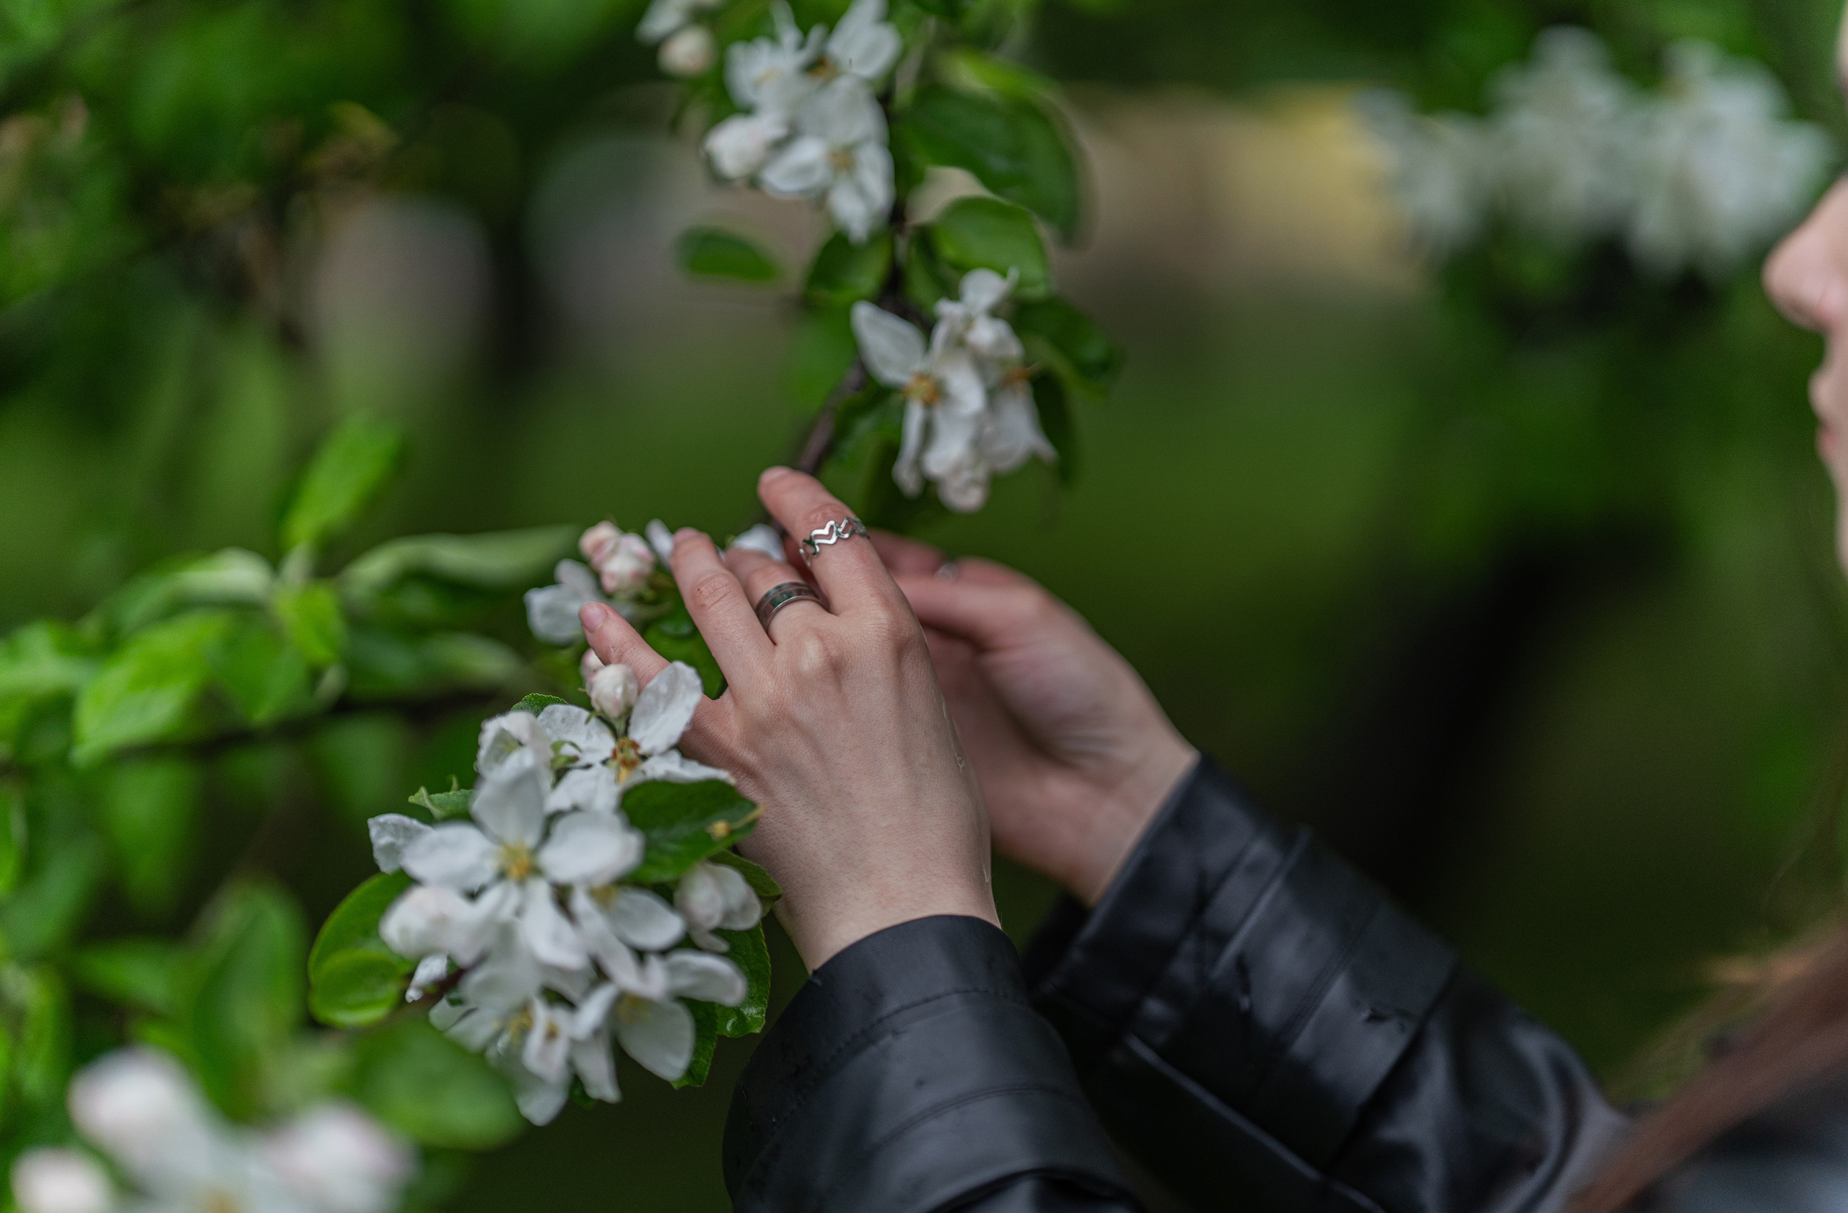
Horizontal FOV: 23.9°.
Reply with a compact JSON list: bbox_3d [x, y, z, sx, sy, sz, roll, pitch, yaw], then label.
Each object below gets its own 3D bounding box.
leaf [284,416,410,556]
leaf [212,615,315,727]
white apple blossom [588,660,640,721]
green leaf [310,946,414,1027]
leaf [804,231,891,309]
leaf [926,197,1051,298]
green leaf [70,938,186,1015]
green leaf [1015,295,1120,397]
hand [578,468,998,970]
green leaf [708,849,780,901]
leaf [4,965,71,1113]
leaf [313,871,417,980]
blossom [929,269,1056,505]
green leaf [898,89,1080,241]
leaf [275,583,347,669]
[{"bbox_3d":[-0.184,-0.039,1.380,0.025,0.054,0.012,34,-2,35],"label":"leaf"},{"bbox_3d":[-0.197,0.019,1.300,0.031,0.034,0.015,0,6,0],"label":"leaf"},{"bbox_3d":[-0.083,0.022,1.160,0.014,0.017,0.014,-5,6,0],"label":"white apple blossom"},{"bbox_3d":[-0.140,0.094,1.080,0.025,0.020,0.015,0,5,0],"label":"green leaf"},{"bbox_3d":[-0.020,-0.091,1.170,0.024,0.021,0.015,0,5,0],"label":"leaf"},{"bbox_3d":[0.019,-0.105,1.280,0.037,0.030,0.016,0,6,0],"label":"leaf"},{"bbox_3d":[-0.213,0.099,1.170,0.032,0.021,0.018,0,5,0],"label":"green leaf"},{"bbox_3d":[0.043,-0.077,1.285,0.032,0.029,0.018,-1,6,-11],"label":"green leaf"},{"bbox_3d":[-0.038,0.032,1.200,0.085,0.138,0.075,-20,-5,12],"label":"hand"},{"bbox_3d":[-0.046,0.067,1.090,0.019,0.014,0.014,0,5,0],"label":"green leaf"},{"bbox_3d":[-0.236,0.115,1.160,0.018,0.040,0.018,0,5,0],"label":"leaf"},{"bbox_3d":[-0.140,0.080,1.090,0.027,0.027,0.016,0,5,0],"label":"leaf"},{"bbox_3d":[0.018,-0.059,1.175,0.035,0.064,0.035,0,5,0],"label":"blossom"},{"bbox_3d":[0.019,-0.128,1.260,0.034,0.058,0.018,-49,-6,-36],"label":"green leaf"},{"bbox_3d":[-0.187,0.005,1.330,0.021,0.031,0.009,-22,-19,-25],"label":"leaf"}]

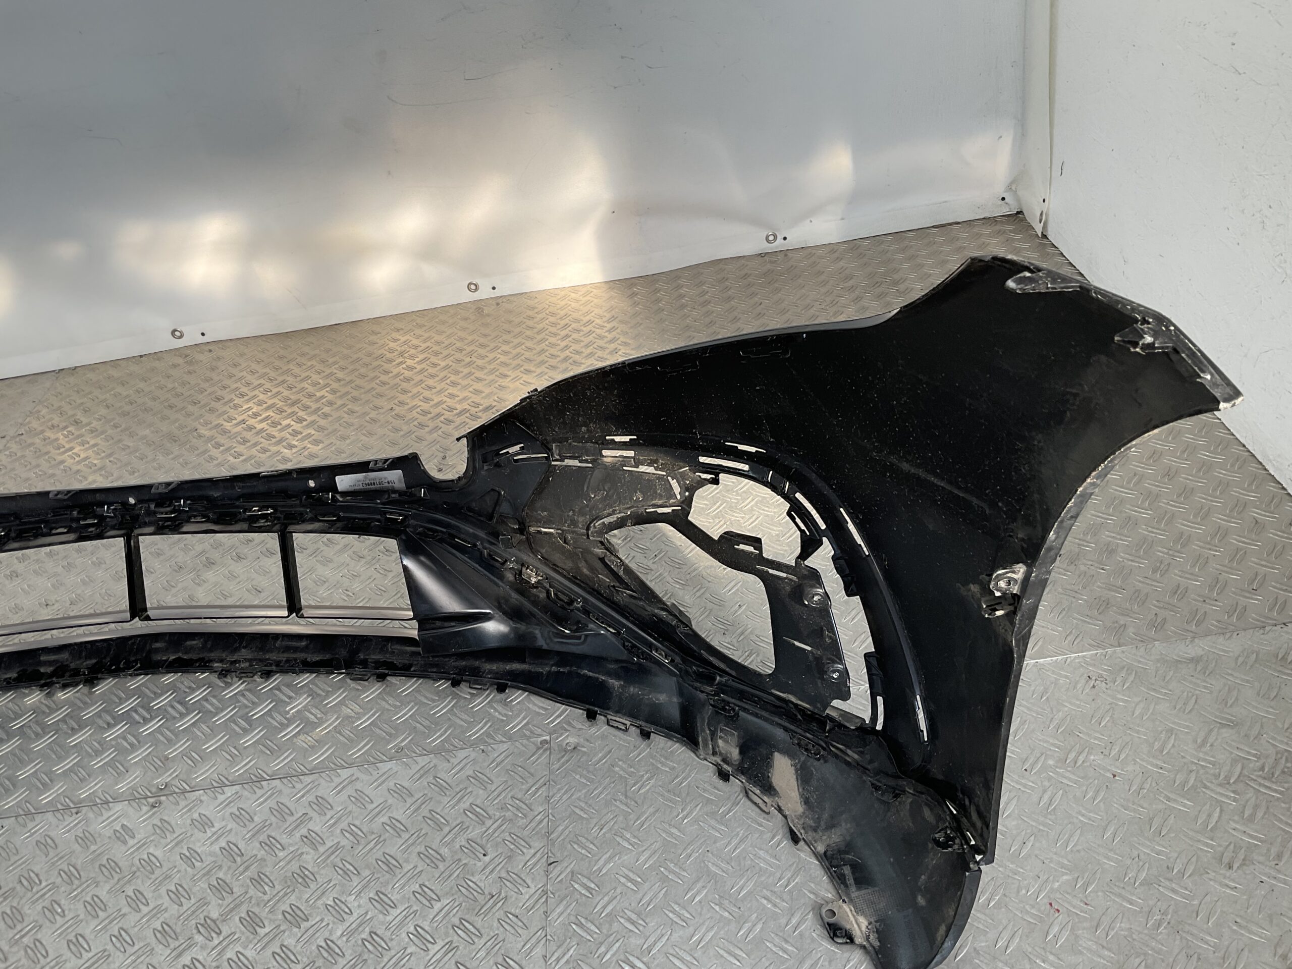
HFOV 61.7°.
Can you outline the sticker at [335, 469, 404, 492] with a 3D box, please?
[{"bbox_3d":[-0.299,0.000,1.179,0.076,0.025,0.001,-5,19,8],"label":"sticker"}]

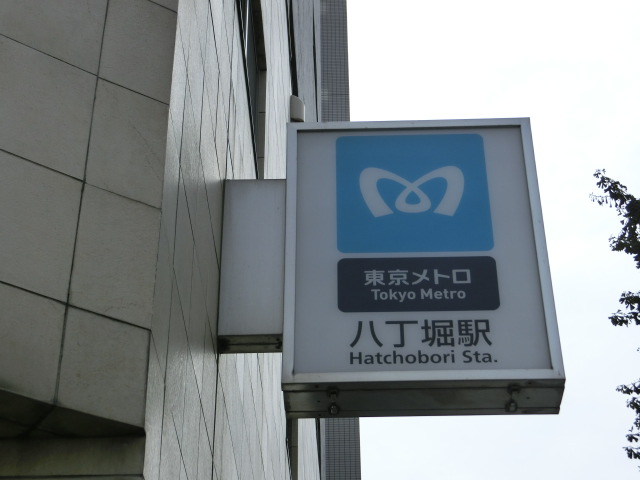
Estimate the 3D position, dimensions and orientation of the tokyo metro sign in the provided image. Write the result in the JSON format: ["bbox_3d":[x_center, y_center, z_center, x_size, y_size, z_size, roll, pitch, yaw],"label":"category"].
[{"bbox_3d":[0.304,0.064,4.140,0.820,1.031,0.199,-1,-38,1],"label":"tokyo metro sign"}]

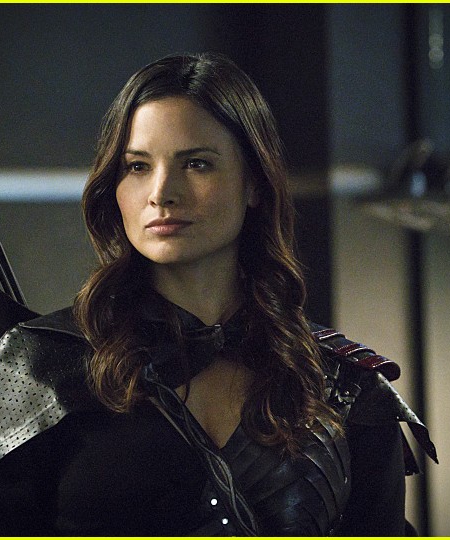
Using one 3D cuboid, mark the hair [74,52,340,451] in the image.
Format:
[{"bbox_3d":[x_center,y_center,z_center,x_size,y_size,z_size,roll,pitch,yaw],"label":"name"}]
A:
[{"bbox_3d":[-0.018,-0.019,4.700,0.265,0.415,0.250,0,0,17],"label":"hair"}]

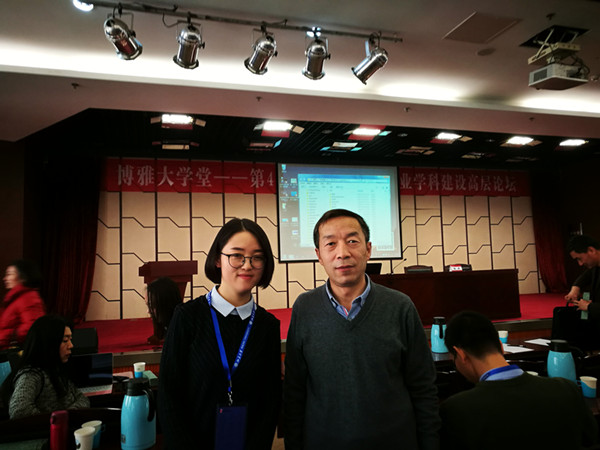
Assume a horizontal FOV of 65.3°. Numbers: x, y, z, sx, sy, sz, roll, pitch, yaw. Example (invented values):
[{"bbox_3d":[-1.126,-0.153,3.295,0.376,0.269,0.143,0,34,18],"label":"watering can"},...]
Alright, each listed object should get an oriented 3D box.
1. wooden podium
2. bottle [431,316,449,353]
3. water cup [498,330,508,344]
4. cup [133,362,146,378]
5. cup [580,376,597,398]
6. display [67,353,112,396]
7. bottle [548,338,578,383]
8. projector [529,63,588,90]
[{"bbox_3d":[-1.878,1.101,6.765,0.690,1.140,0.520,1,-5,-33],"label":"wooden podium"},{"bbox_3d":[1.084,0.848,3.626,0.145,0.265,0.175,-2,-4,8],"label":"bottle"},{"bbox_3d":[1.698,0.942,3.912,0.077,0.090,0.077,-2,-4,0],"label":"water cup"},{"bbox_3d":[-1.079,0.976,3.145,0.077,0.090,0.077,-1,-4,-17],"label":"cup"},{"bbox_3d":[1.498,0.845,2.428,0.077,0.090,0.077,-2,-4,0],"label":"cup"},{"bbox_3d":[-1.319,0.913,2.852,0.325,0.190,0.295,0,-4,-19],"label":"display"},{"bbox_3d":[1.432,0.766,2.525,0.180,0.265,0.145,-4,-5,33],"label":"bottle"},{"bbox_3d":[2.654,-1.518,4.821,0.460,0.135,0.300,0,-4,-22],"label":"projector"}]

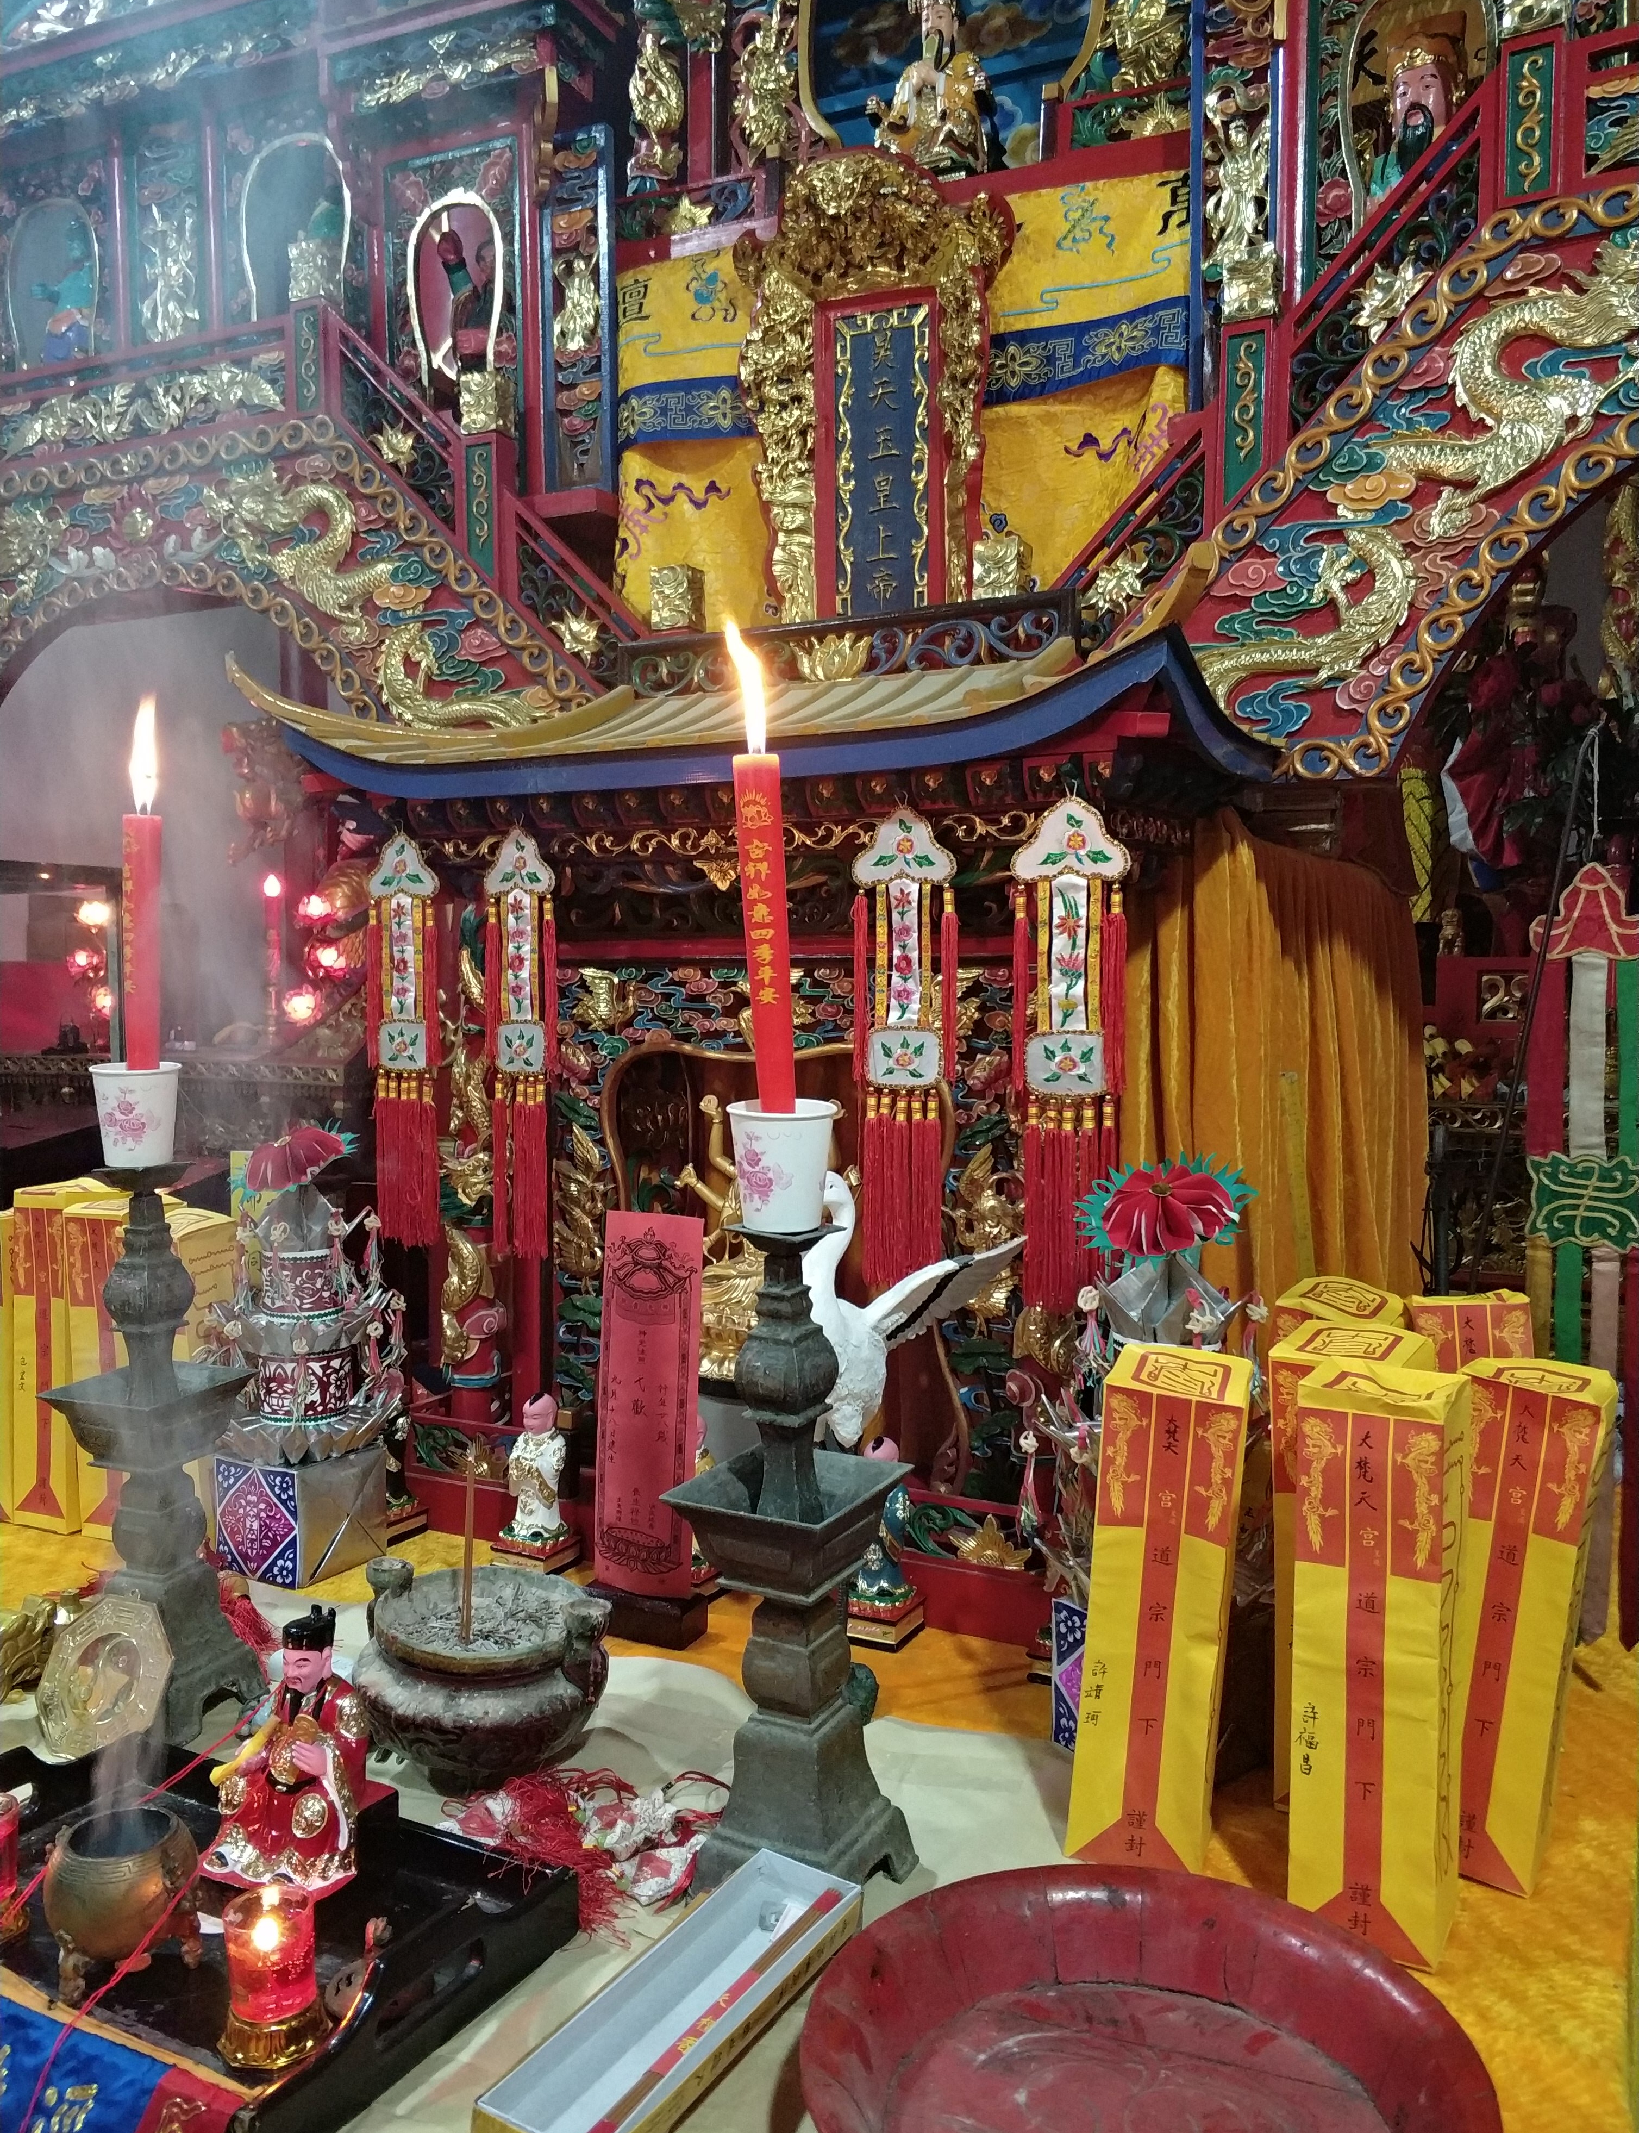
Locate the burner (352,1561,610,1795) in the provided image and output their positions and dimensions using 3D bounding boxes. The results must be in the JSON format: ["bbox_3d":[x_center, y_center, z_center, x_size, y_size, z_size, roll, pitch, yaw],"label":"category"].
[{"bbox_3d":[-0.261,0.466,1.323,0.215,0.147,0.190,2,5,26],"label":"burner"}]

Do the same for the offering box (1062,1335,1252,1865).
[{"bbox_3d":[0.234,0.371,1.167,0.088,0.339,0.086,6,11,18],"label":"offering box"}]

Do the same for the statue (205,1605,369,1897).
[{"bbox_3d":[-0.343,0.438,1.111,0.088,0.170,0.082,2,5,25],"label":"statue"}]

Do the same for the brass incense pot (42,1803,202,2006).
[{"bbox_3d":[-0.421,0.506,1.038,0.090,0.088,0.090,0,5,0],"label":"brass incense pot"}]

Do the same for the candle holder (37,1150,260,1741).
[{"bbox_3d":[-0.549,0.310,1.409,0.125,0.448,0.125,2,5,26],"label":"candle holder"}]

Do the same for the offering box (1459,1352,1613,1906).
[{"bbox_3d":[0.471,0.378,1.174,0.088,0.339,0.086,9,8,29],"label":"offering box"}]

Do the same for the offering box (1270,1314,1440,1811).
[{"bbox_3d":[0.389,0.372,1.249,0.093,0.343,0.086,4,6,38],"label":"offering box"}]

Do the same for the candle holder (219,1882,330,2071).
[{"bbox_3d":[-0.314,0.507,0.978,0.062,0.094,0.062,2,5,25],"label":"candle holder"}]

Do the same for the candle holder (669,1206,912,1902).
[{"bbox_3d":[-0.019,0.327,1.136,0.125,0.448,0.125,2,5,30],"label":"candle holder"}]

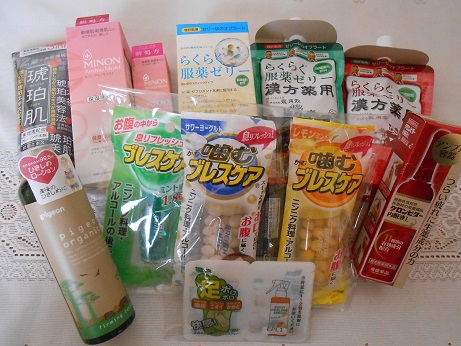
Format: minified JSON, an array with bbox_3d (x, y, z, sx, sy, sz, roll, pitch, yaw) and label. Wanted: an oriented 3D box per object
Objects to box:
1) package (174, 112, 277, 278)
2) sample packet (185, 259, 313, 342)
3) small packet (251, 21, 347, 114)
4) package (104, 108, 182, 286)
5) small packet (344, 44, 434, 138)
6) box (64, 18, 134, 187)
[{"bbox_3d":[-0.007,0.025,0.298,0.075,0.019,0.154,3,102,-1],"label":"package"},{"bbox_3d":[0.016,0.110,0.297,0.110,0.005,0.070,1,97,0],"label":"sample packet"},{"bbox_3d":[0.074,-0.092,0.370,0.096,0.038,0.147,-2,81,0],"label":"small packet"},{"bbox_3d":[-0.066,0.023,0.310,0.088,0.021,0.157,5,97,-1],"label":"package"},{"bbox_3d":[0.158,-0.066,0.358,0.095,0.038,0.146,6,83,1],"label":"small packet"},{"bbox_3d":[-0.129,-0.073,0.358,0.054,0.040,0.175,-11,74,-4],"label":"box"}]

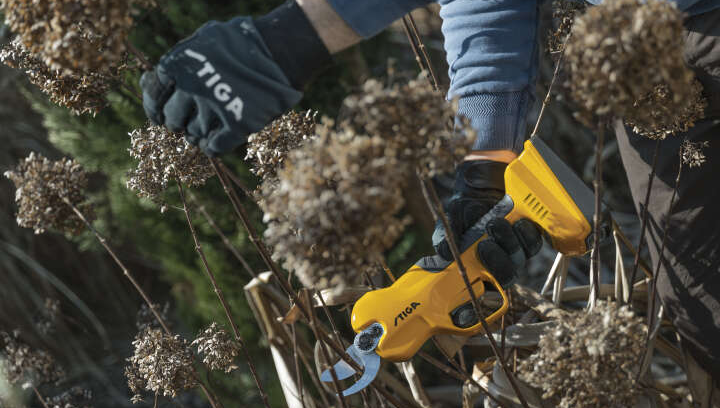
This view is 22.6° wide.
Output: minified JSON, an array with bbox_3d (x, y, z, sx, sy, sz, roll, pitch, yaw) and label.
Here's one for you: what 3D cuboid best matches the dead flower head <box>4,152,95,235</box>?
[{"bbox_3d":[-0.322,-0.011,1.860,0.090,0.085,0.087,-17,1,0],"label":"dead flower head"}]

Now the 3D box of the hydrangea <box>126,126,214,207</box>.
[{"bbox_3d":[-0.189,-0.039,1.790,0.088,0.084,0.085,0,13,0],"label":"hydrangea"}]

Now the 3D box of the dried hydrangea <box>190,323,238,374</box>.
[{"bbox_3d":[-0.145,0.143,1.800,0.048,0.049,0.047,0,13,0],"label":"dried hydrangea"}]

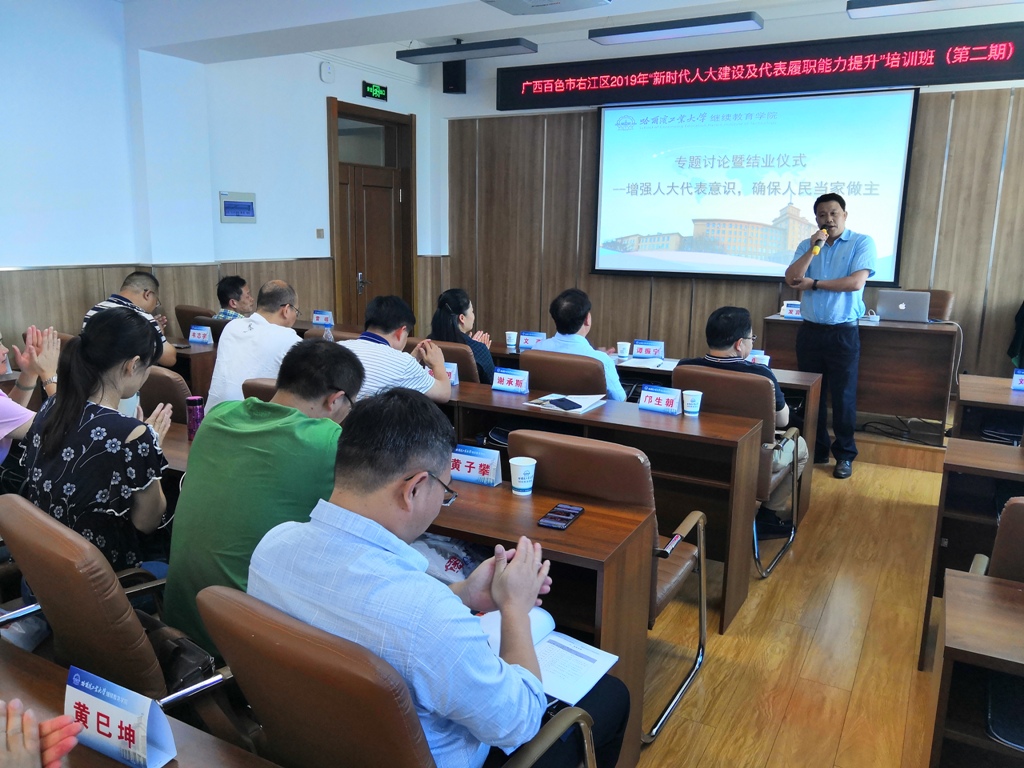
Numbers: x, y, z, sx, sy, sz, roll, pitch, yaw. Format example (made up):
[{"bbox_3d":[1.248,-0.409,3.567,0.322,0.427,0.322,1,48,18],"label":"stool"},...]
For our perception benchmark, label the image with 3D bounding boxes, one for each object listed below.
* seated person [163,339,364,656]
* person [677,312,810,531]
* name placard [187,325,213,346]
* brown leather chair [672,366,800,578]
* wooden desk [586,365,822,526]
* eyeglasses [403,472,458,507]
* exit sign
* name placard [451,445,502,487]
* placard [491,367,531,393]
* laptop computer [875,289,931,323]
[{"bbox_3d":[-0.558,0.488,2.022,0.520,1.240,0.740,10,14,38],"label":"seated person"},{"bbox_3d":[1.073,0.208,3.747,0.526,1.162,0.775,7,13,27],"label":"person"},{"bbox_3d":[-1.928,-0.307,4.965,0.175,0.103,0.060,5,12,20],"label":"name placard"},{"bbox_3d":[1.037,0.344,3.736,0.550,0.920,0.640,8,13,30],"label":"brown leather chair"},{"bbox_3d":[1.030,0.286,4.450,1.200,0.756,0.410,7,13,28],"label":"wooden desk"},{"bbox_3d":[-0.183,0.167,1.359,0.139,0.045,0.144,7,-23,27],"label":"eyeglasses"},{"bbox_3d":[-1.250,-2.668,7.299,0.030,0.144,0.358,7,13,27],"label":"exit sign"},{"bbox_3d":[-0.114,0.236,2.373,0.175,0.104,0.058,7,13,28],"label":"name placard"},{"bbox_3d":[-0.004,-0.016,3.669,0.180,0.103,0.060,8,13,32],"label":"placard"},{"bbox_3d":[2.653,-0.531,5.393,0.323,0.211,0.288,7,13,27],"label":"laptop computer"}]

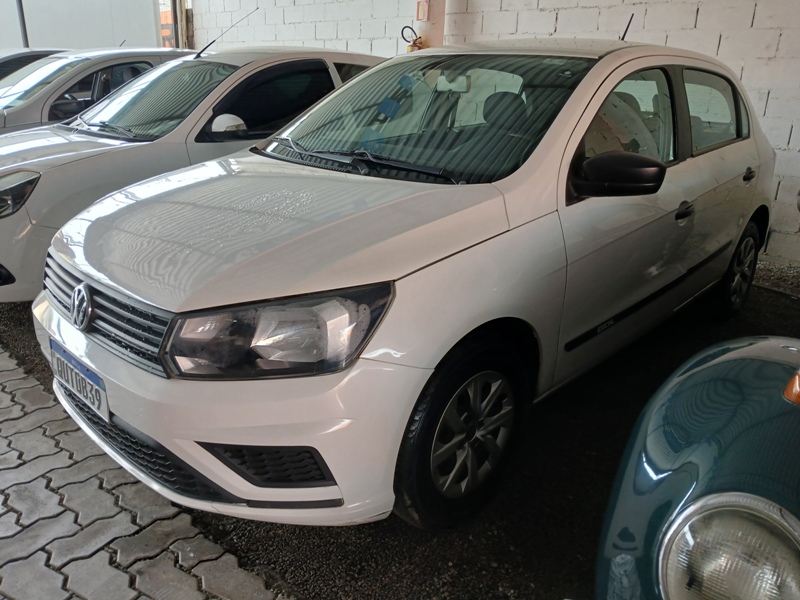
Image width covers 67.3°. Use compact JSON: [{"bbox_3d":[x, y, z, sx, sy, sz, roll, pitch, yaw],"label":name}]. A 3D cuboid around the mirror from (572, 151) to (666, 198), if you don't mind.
[{"bbox_3d":[0.693,-0.400,1.896,0.220,0.138,0.165,18,26,41],"label":"mirror"}]

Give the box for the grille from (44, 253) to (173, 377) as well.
[{"bbox_3d":[-0.849,-0.002,1.649,0.880,0.180,0.115,18,26,41],"label":"grille"}]

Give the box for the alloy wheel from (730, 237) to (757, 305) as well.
[{"bbox_3d":[1.909,-0.179,3.479,0.160,0.402,0.402,18,26,41],"label":"alloy wheel"}]

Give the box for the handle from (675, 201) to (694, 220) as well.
[{"bbox_3d":[1.150,-0.358,2.413,0.050,0.060,0.170,18,26,41],"label":"handle"}]

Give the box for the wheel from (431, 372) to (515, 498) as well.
[{"bbox_3d":[0.176,0.382,1.815,0.160,0.402,0.402,18,26,41],"label":"wheel"}]

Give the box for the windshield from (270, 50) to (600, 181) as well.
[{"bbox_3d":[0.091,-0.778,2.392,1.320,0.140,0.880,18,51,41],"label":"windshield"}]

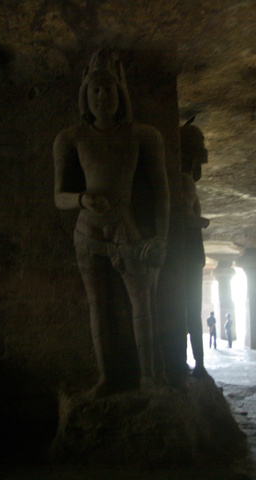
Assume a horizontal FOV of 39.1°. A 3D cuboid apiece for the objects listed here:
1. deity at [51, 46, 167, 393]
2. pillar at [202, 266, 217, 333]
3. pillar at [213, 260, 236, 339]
[{"bbox_3d":[-0.180,-0.386,4.807,1.500,4.450,0.850,0,-11,0],"label":"deity"},{"bbox_3d":[5.400,4.095,24.670,1.250,4.500,1.250,0,-11,-2],"label":"pillar"},{"bbox_3d":[5.460,3.357,20.535,1.250,4.450,1.250,0,-11,-2],"label":"pillar"}]

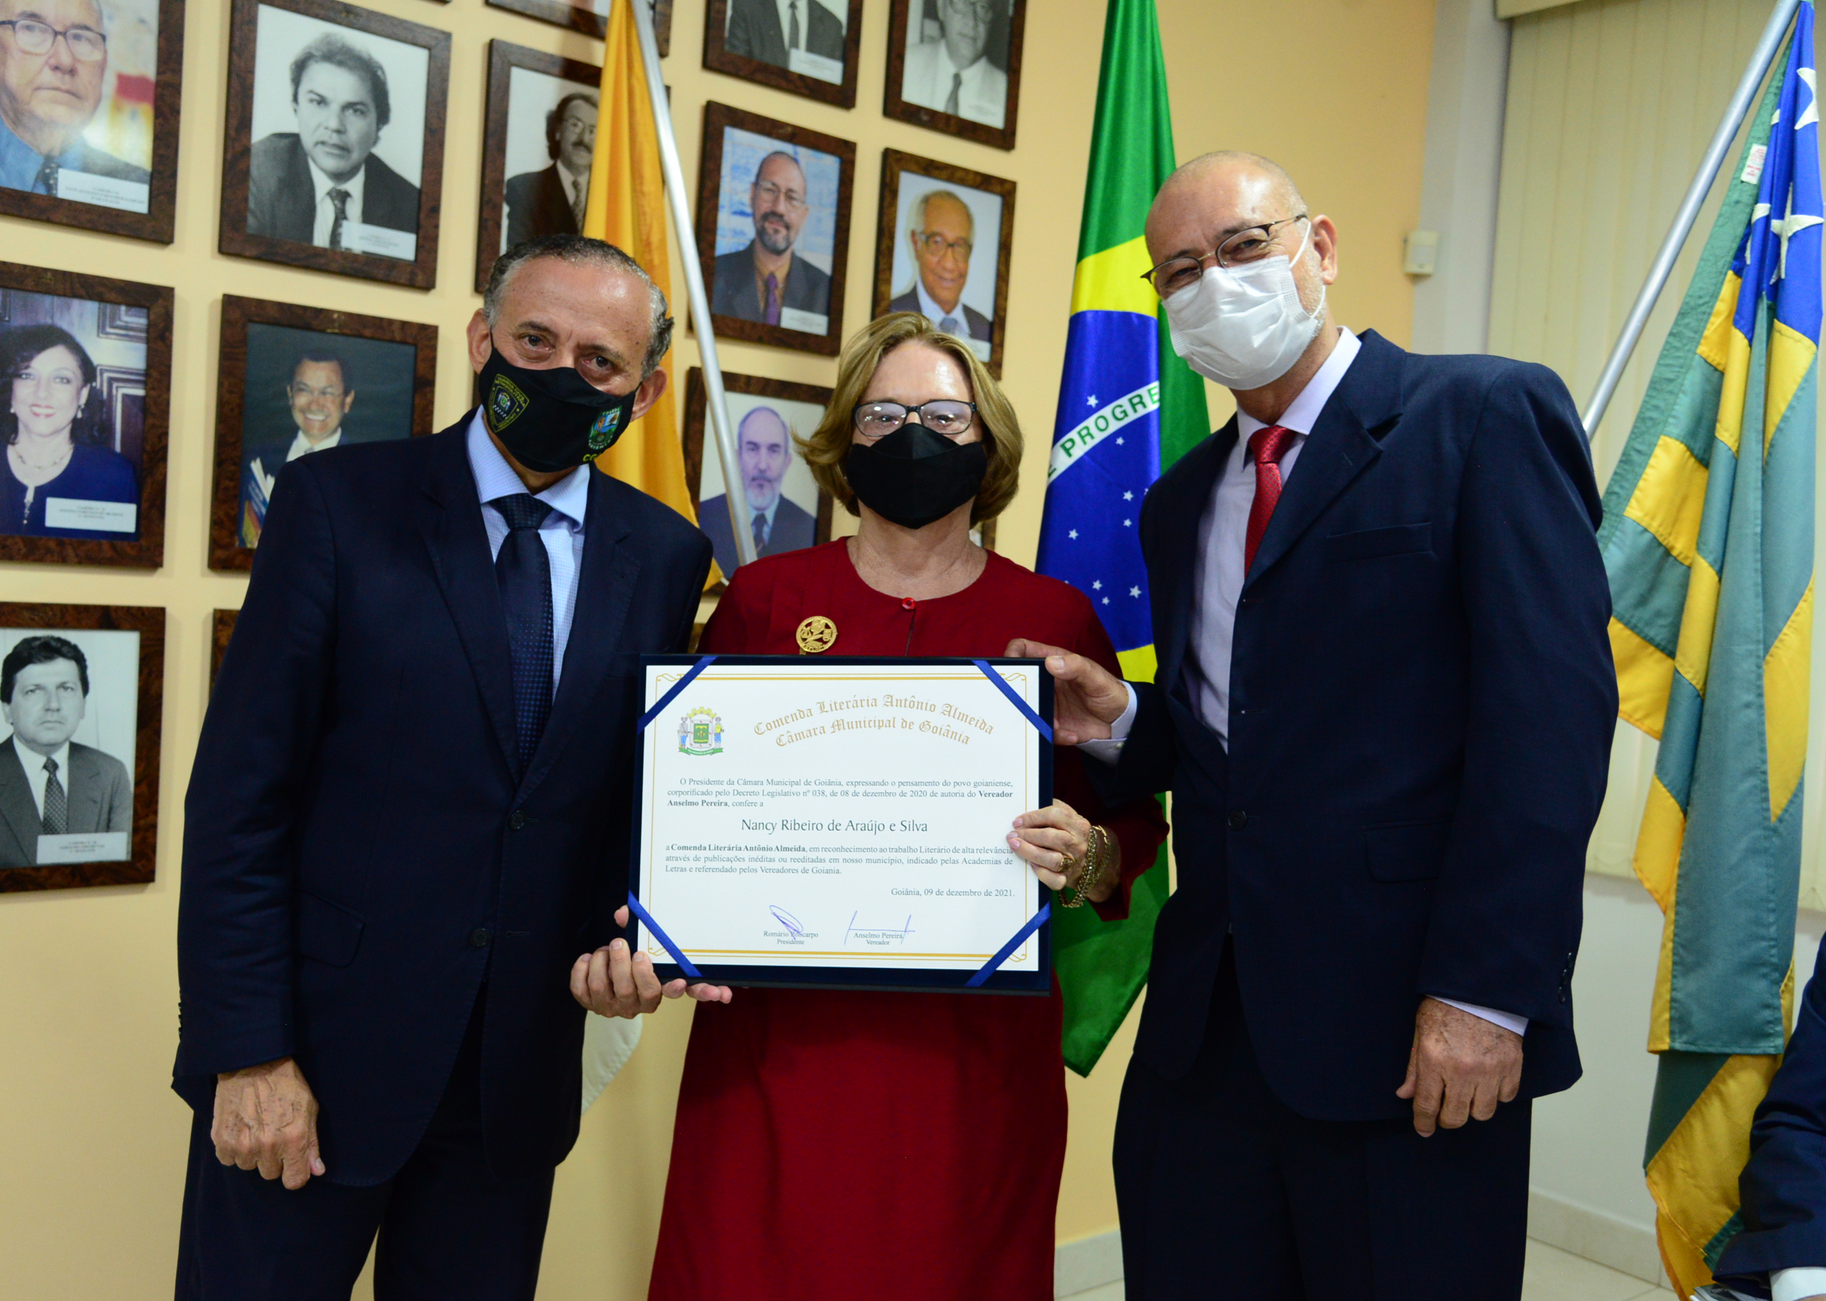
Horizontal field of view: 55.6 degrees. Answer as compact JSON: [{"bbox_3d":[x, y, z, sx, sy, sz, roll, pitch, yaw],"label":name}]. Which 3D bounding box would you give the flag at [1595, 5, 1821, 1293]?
[{"bbox_3d":[0.951,-0.001,2.080,0.290,1.530,0.250,4,2,12],"label":"flag"}]

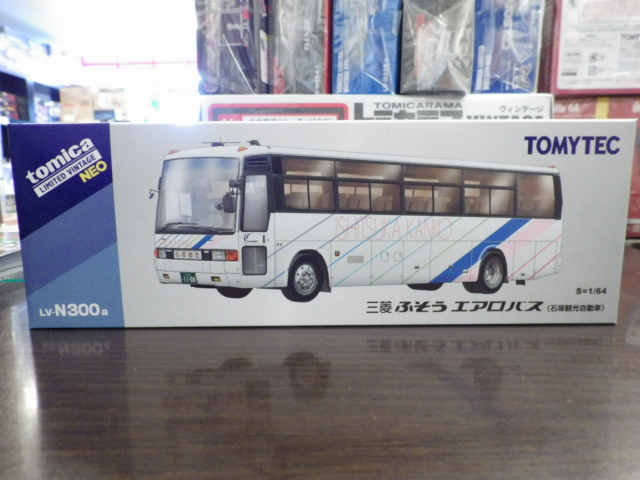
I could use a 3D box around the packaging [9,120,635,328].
[{"bbox_3d":[0.001,-0.008,0.187,0.212,0.071,0.052,0,9,0],"label":"packaging"}]

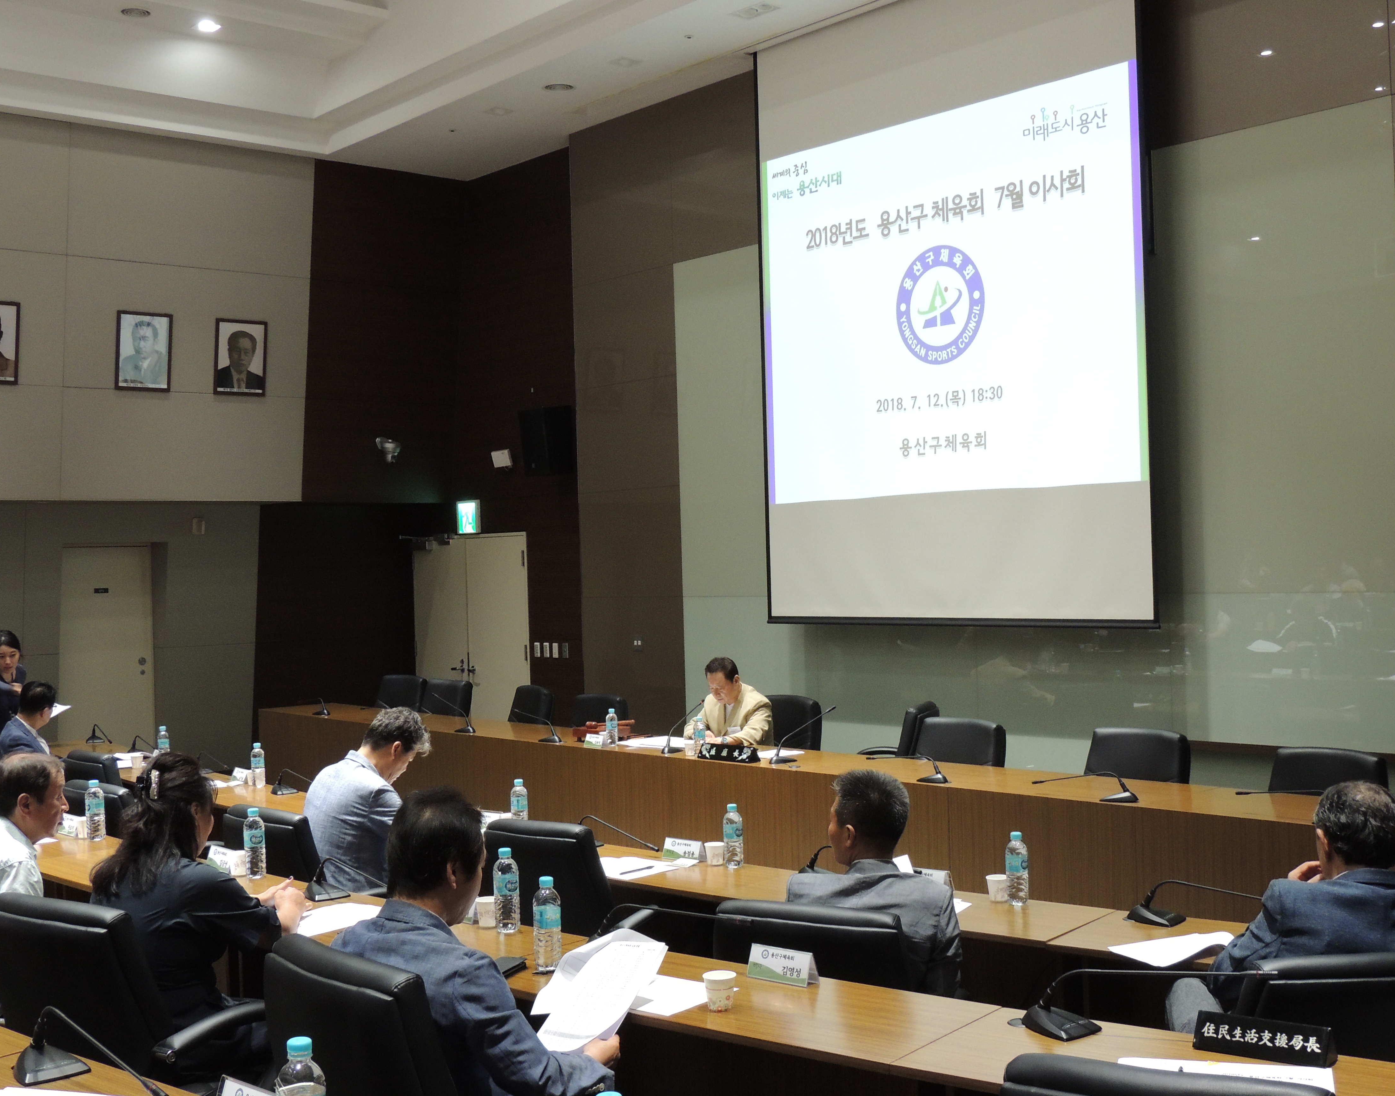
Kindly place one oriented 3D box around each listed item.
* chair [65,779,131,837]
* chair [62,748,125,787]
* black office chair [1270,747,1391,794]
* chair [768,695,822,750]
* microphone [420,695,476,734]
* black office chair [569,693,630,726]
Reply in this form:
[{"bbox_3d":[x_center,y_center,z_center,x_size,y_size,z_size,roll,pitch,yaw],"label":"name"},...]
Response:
[{"bbox_3d":[-2.370,1.478,7.436,0.640,0.930,0.620,-1,-1,-43],"label":"chair"},{"bbox_3d":[-2.840,1.504,8.696,0.640,0.930,0.620,-1,-1,-40],"label":"chair"},{"bbox_3d":[2.608,1.350,7.286,0.640,0.930,0.620,-1,-1,-36],"label":"black office chair"},{"bbox_3d":[0.396,1.381,10.063,0.650,0.950,0.620,-1,-1,-41],"label":"chair"},{"bbox_3d":[-1.571,1.058,10.851,0.400,0.240,0.110,-2,-1,37],"label":"microphone"},{"bbox_3d":[-0.813,1.423,10.906,0.650,0.950,0.620,-1,-1,-41],"label":"black office chair"}]

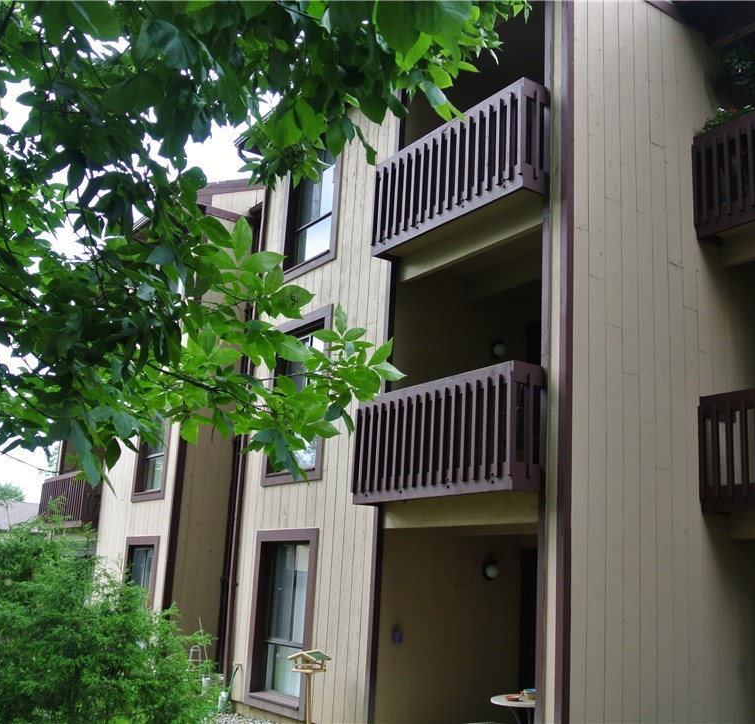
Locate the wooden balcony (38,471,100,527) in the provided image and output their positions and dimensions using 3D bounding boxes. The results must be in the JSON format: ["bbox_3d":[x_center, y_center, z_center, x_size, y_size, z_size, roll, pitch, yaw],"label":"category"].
[{"bbox_3d":[-6.118,2.799,17.951,0.355,1.102,2.514,13,-18,-34],"label":"wooden balcony"}]

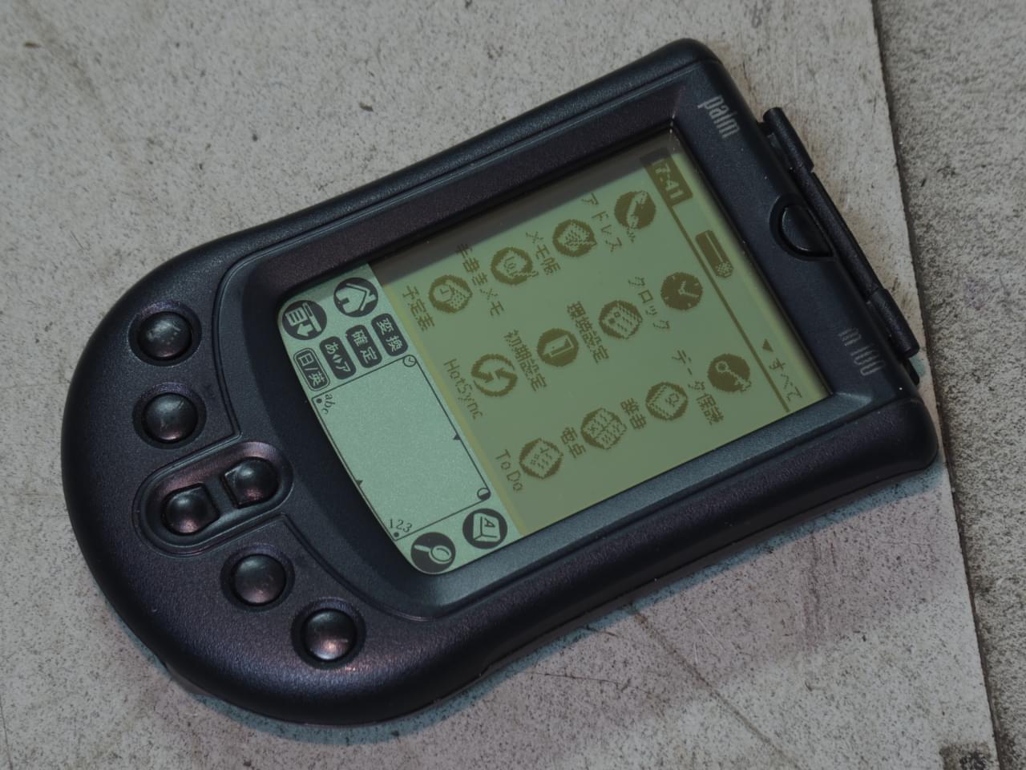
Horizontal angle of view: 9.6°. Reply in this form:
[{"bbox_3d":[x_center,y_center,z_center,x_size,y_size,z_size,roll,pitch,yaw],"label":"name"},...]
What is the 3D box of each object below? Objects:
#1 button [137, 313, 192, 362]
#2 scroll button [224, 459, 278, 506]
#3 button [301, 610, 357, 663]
[{"bbox_3d":[-0.049,-0.007,0.864,0.008,0.003,0.008,0,63,-1],"label":"button"},{"bbox_3d":[-0.037,0.014,0.853,0.008,0.003,0.007,-24,65,-13],"label":"scroll button"},{"bbox_3d":[-0.025,0.034,0.843,0.008,0.003,0.008,0,63,-1],"label":"button"}]

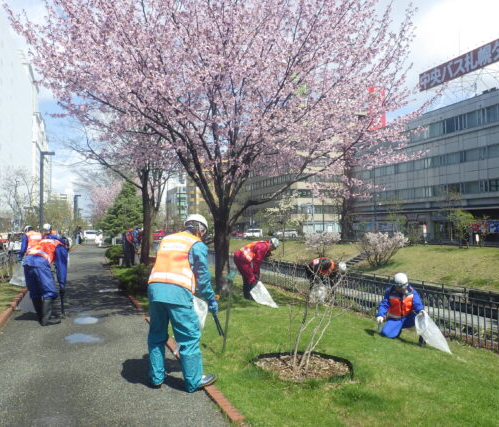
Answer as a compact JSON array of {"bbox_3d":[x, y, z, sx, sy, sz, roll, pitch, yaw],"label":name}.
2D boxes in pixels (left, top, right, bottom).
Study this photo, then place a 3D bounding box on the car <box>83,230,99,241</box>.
[{"bbox_3d":[-19.051,2.653,55.500,1.700,1.500,4.200,0,-2,-19],"label":"car"}]

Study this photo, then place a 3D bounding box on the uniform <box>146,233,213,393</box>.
[{"bbox_3d":[-0.632,0.911,4.280,0.570,1.500,0.580,-2,-2,34],"label":"uniform"}]

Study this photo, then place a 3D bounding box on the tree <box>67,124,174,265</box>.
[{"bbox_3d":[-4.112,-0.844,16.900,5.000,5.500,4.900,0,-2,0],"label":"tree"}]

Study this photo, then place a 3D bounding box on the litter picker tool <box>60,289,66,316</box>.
[{"bbox_3d":[-3.067,1.468,7.550,0.060,0.500,0.050,1,-2,-37],"label":"litter picker tool"}]

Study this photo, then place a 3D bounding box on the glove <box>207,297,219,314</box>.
[{"bbox_3d":[-0.344,0.879,4.400,0.100,0.180,0.110,-1,-2,37],"label":"glove"}]

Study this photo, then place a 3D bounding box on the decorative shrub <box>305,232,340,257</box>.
[{"bbox_3d":[3.832,1.677,24.500,1.850,1.250,1.650,0,-2,9],"label":"decorative shrub"}]

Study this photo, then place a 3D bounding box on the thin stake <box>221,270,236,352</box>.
[{"bbox_3d":[-0.251,1.171,5.500,0.100,0.980,0.060,5,-2,0],"label":"thin stake"}]

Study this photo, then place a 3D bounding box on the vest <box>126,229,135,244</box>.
[{"bbox_3d":[-4.473,0.864,17.300,0.400,0.600,0.440,1,-3,-41],"label":"vest"}]

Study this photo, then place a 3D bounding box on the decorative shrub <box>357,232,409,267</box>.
[{"bbox_3d":[5.735,1.541,19.700,2.150,1.450,1.900,0,-2,16],"label":"decorative shrub"}]

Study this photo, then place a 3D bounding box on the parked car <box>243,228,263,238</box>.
[{"bbox_3d":[0.687,3.467,79.000,3.900,1.620,1.650,0,-2,6],"label":"parked car"}]

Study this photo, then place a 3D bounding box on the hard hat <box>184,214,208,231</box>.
[{"bbox_3d":[-0.524,0.089,4.550,0.220,0.160,0.270,-1,-24,41],"label":"hard hat"}]

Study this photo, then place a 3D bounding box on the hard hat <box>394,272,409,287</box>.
[{"bbox_3d":[2.411,1.055,7.300,0.220,0.160,0.270,-1,23,25],"label":"hard hat"}]

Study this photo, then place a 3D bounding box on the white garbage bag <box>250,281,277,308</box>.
[{"bbox_3d":[0.280,1.629,9.200,0.560,0.550,0.350,0,-1,0],"label":"white garbage bag"}]

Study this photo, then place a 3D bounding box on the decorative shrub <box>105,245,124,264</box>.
[{"bbox_3d":[-5.531,1.692,19.000,0.850,0.840,0.850,0,-2,0],"label":"decorative shrub"}]

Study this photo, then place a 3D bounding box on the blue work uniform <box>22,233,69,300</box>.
[{"bbox_3d":[-3.235,0.856,7.300,0.550,1.050,0.680,-2,-2,34],"label":"blue work uniform"}]

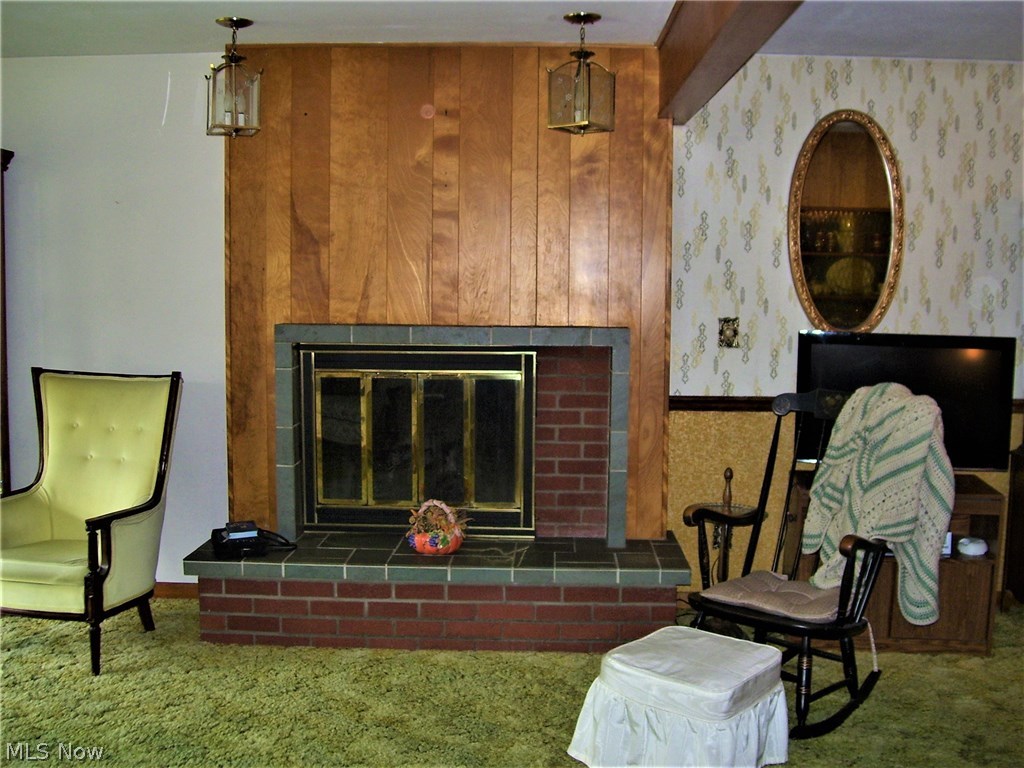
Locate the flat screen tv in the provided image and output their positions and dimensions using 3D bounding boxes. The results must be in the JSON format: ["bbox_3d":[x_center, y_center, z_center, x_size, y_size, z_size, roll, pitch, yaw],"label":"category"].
[{"bbox_3d":[1.488,0.071,4.054,0.790,0.505,0.090,2,6,13],"label":"flat screen tv"}]

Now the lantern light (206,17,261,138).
[{"bbox_3d":[-0.995,-1.096,3.811,0.185,0.421,0.185,-2,6,-24],"label":"lantern light"}]

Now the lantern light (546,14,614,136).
[{"bbox_3d":[0.248,-1.093,3.773,0.185,0.421,0.185,4,7,35],"label":"lantern light"}]

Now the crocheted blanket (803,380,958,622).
[{"bbox_3d":[1.163,0.383,3.380,0.390,0.740,0.310,5,7,40],"label":"crocheted blanket"}]

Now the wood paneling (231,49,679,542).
[{"bbox_3d":[-0.264,-0.372,4.348,1.781,1.972,0.100,1,6,2],"label":"wood paneling"}]

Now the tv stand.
[{"bbox_3d":[1.468,0.685,4.163,0.742,0.610,0.410,1,6,10],"label":"tv stand"}]

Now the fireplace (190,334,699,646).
[{"bbox_3d":[-0.276,0.388,4.152,1.866,1.211,0.548,1,6,2],"label":"fireplace"}]

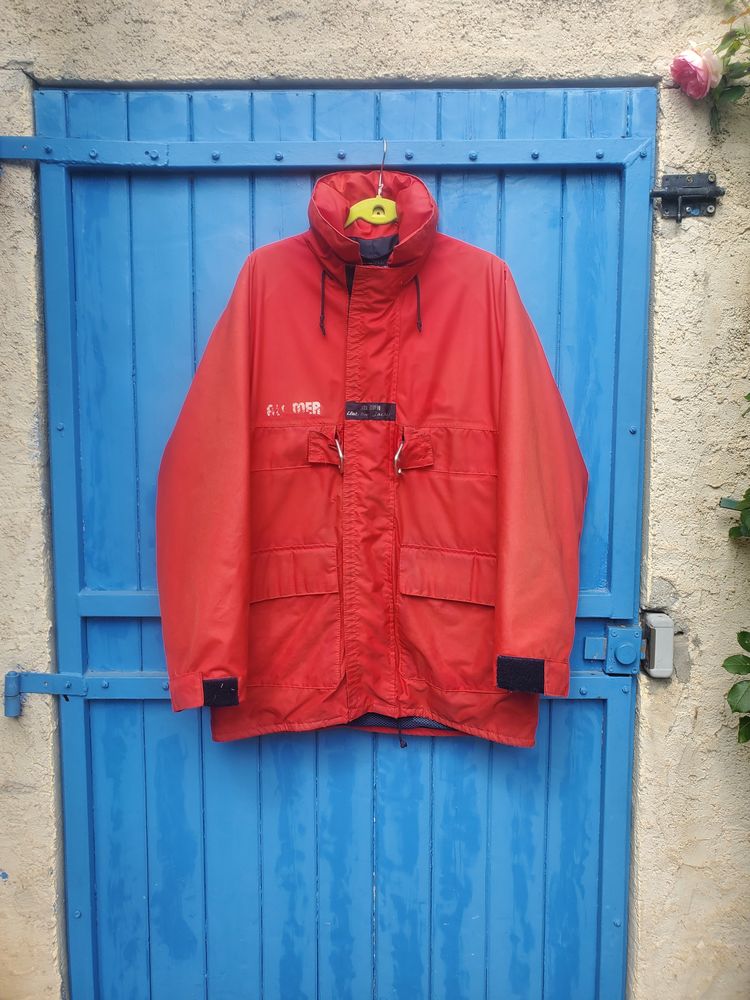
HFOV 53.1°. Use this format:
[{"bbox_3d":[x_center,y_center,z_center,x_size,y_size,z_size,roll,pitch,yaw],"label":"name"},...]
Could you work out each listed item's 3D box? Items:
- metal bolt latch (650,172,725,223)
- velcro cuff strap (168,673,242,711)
[{"bbox_3d":[0.520,-0.502,1.247,0.124,0.083,0.030,0,5,0],"label":"metal bolt latch"},{"bbox_3d":[-0.293,0.332,1.298,0.123,0.059,0.020,-6,5,1],"label":"velcro cuff strap"}]

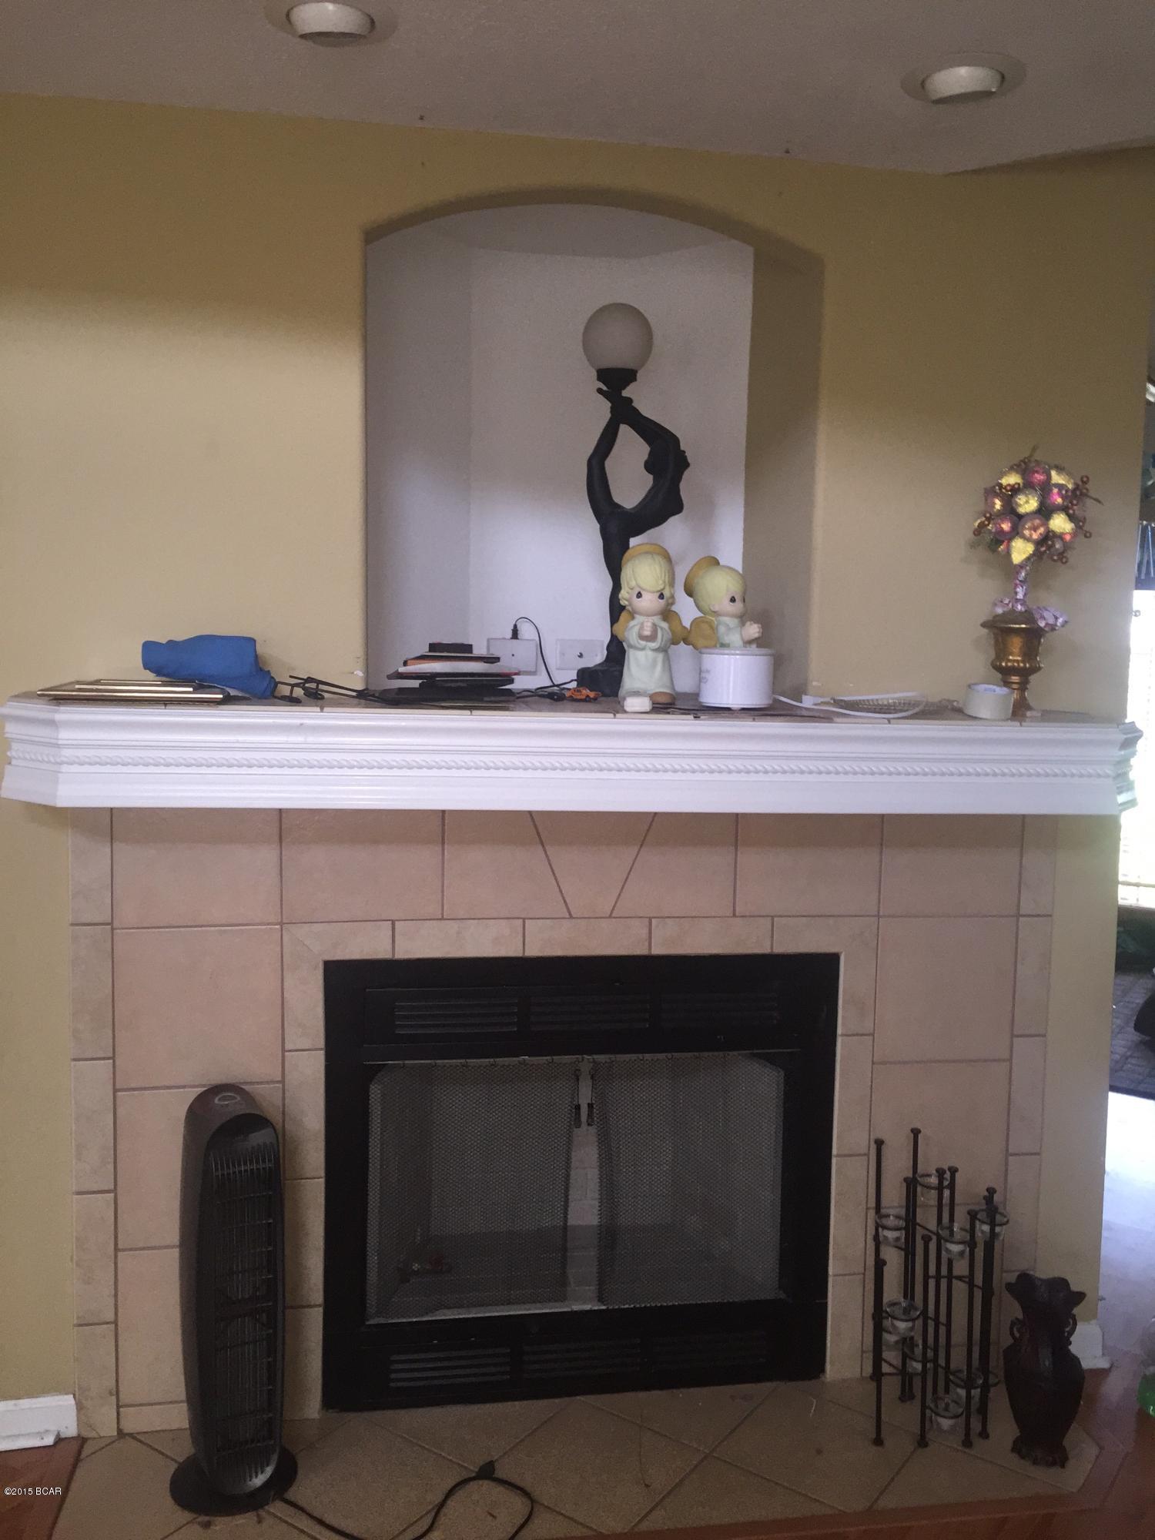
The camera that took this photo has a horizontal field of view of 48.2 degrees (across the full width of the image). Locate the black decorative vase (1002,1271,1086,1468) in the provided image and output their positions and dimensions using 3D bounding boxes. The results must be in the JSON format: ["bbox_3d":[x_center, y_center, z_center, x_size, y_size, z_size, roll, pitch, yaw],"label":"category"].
[{"bbox_3d":[0.889,1.128,2.449,0.155,0.360,0.152,0,4,-9],"label":"black decorative vase"}]

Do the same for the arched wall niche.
[{"bbox_3d":[0.002,-0.641,2.727,0.883,0.959,0.500,0,4,-9],"label":"arched wall niche"}]

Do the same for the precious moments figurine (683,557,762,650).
[{"bbox_3d":[0.286,-0.285,2.546,0.150,0.271,0.140,3,5,22],"label":"precious moments figurine"}]

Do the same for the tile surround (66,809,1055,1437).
[{"bbox_3d":[0.021,0.662,2.569,1.962,1.240,0.050,0,4,-9],"label":"tile surround"}]

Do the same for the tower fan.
[{"bbox_3d":[-0.616,0.923,2.309,0.225,0.736,0.225,-1,5,-24],"label":"tower fan"}]

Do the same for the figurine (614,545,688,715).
[{"bbox_3d":[0.130,-0.258,2.348,0.138,0.307,0.140,1,4,-6],"label":"figurine"}]

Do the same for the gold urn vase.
[{"bbox_3d":[0.849,-0.205,2.497,0.133,0.206,0.133,0,4,-9],"label":"gold urn vase"}]

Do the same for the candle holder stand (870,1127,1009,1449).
[{"bbox_3d":[0.722,1.014,2.559,0.258,0.565,0.250,2,4,9],"label":"candle holder stand"}]

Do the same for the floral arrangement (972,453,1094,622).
[{"bbox_3d":[0.879,-0.442,2.483,0.230,0.327,0.215,0,4,-9],"label":"floral arrangement"}]

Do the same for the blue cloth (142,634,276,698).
[{"bbox_3d":[-0.657,-0.185,2.299,0.233,0.111,0.160,0,4,-9],"label":"blue cloth"}]

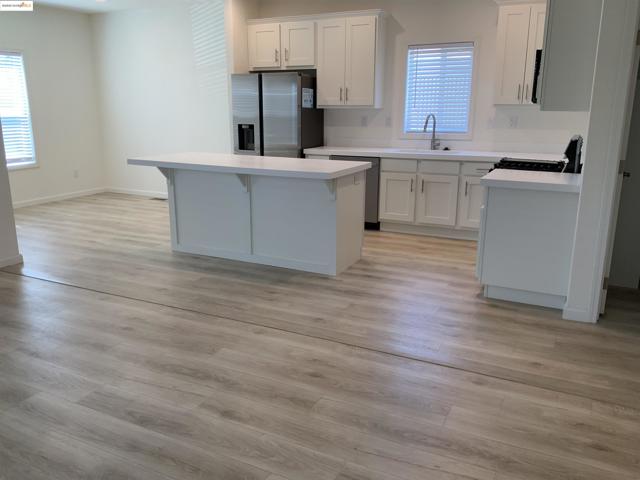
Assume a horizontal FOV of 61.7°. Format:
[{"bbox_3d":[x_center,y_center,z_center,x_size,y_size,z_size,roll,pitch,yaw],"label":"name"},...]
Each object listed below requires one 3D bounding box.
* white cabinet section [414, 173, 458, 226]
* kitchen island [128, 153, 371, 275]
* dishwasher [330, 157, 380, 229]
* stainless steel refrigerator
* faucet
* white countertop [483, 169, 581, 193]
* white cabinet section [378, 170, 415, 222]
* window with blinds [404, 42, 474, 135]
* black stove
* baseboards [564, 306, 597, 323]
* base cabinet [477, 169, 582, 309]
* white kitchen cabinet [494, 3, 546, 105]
[{"bbox_3d":[1.389,-0.485,6.072,0.452,0.549,0.500,7,16,25],"label":"white cabinet section"},{"bbox_3d":[-0.677,-0.293,5.140,2.135,0.915,0.873,7,16,26],"label":"kitchen island"},{"bbox_3d":[0.526,-0.611,6.496,0.615,0.865,0.600,7,16,26],"label":"dishwasher"},{"bbox_3d":[-0.498,-1.169,6.825,0.915,1.780,0.690,7,16,26],"label":"stainless steel refrigerator"},{"bbox_3d":[1.269,-1.217,6.096,0.125,0.410,0.245,7,16,26],"label":"faucet"},{"bbox_3d":[1.627,-0.464,4.069,0.660,0.047,0.690,7,16,26],"label":"white countertop"},{"bbox_3d":[0.985,-0.535,6.263,0.431,0.549,0.500,7,16,25],"label":"white cabinet section"},{"bbox_3d":[1.373,-1.734,6.202,0.750,1.000,0.100,7,16,26],"label":"window with blinds"},{"bbox_3d":[1.916,-0.248,4.811,0.720,1.000,0.760,7,16,26],"label":"black stove"},{"bbox_3d":[1.784,0.514,3.663,0.210,0.090,0.030,7,16,26],"label":"baseboards"},{"bbox_3d":[1.633,-0.038,4.185,0.650,0.900,0.670,7,16,26],"label":"base cabinet"},{"bbox_3d":[2.161,-1.908,5.512,0.590,1.030,0.334,7,16,26],"label":"white kitchen cabinet"}]

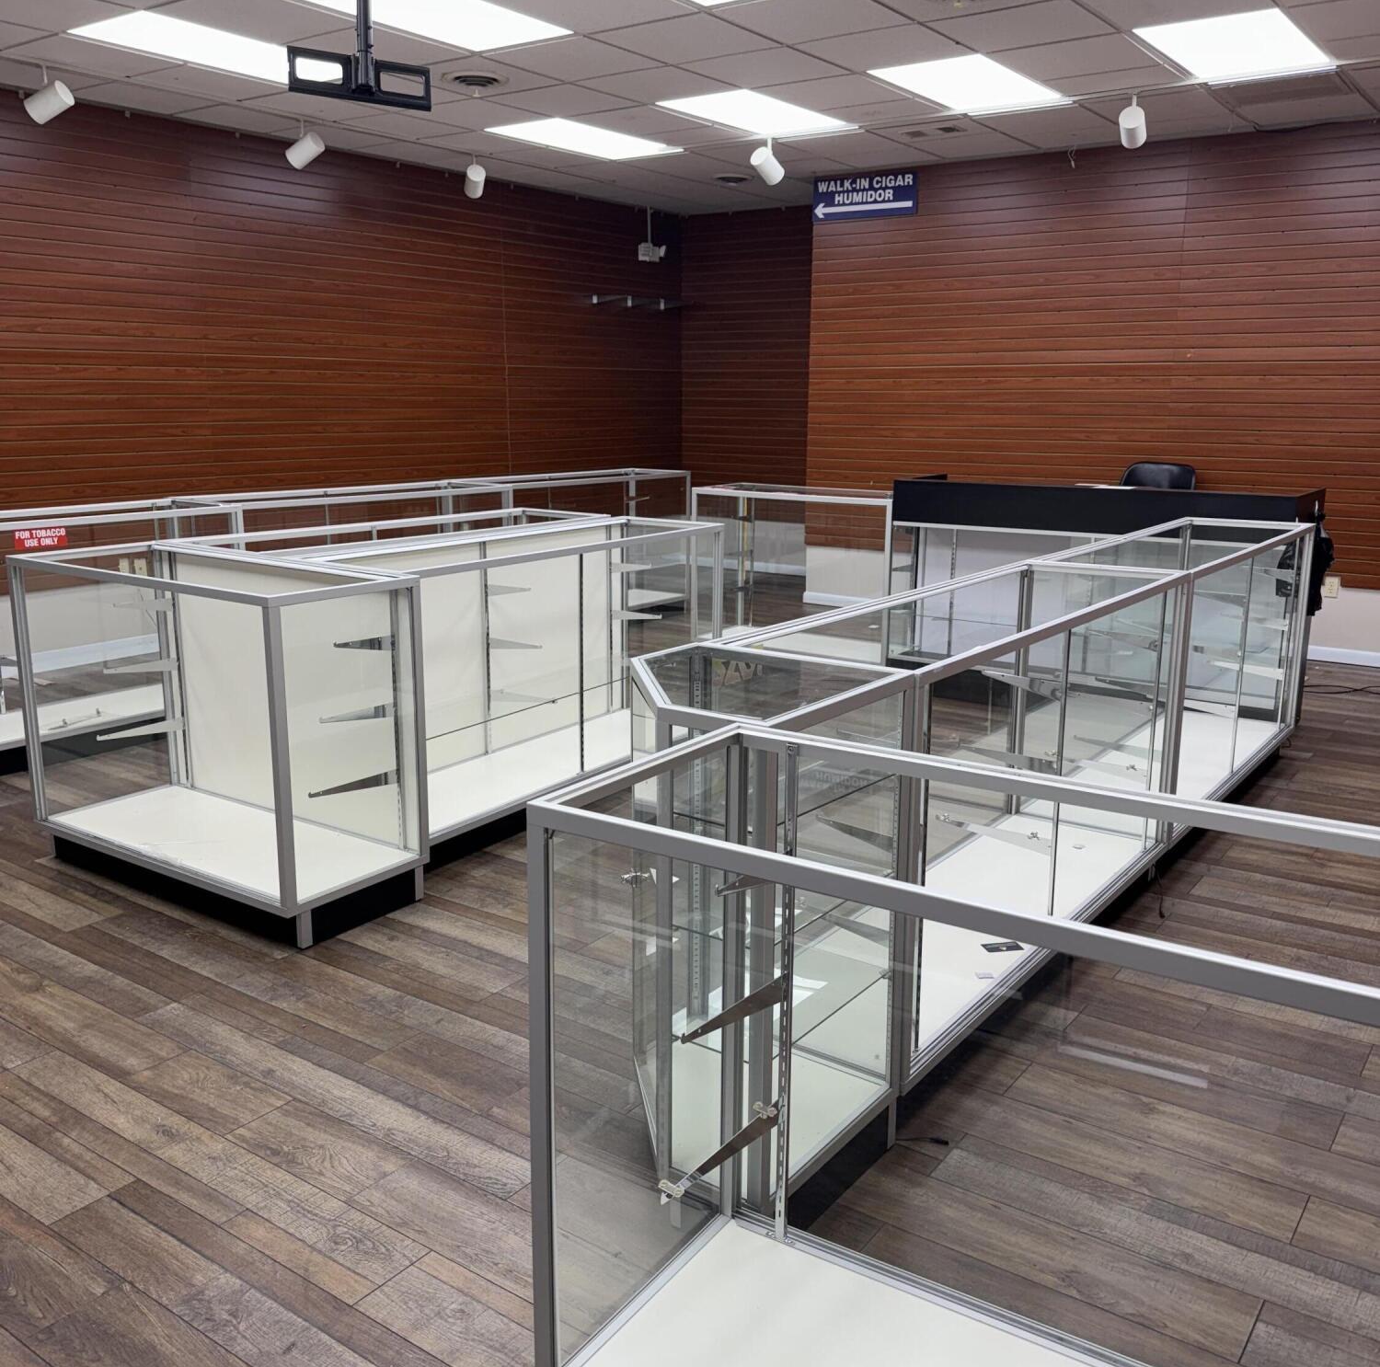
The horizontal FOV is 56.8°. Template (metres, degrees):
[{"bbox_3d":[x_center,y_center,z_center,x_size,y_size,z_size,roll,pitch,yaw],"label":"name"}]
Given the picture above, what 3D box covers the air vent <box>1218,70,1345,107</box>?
[{"bbox_3d":[2.894,-2.904,6.225,0.580,0.030,0.570,10,16,35],"label":"air vent"}]

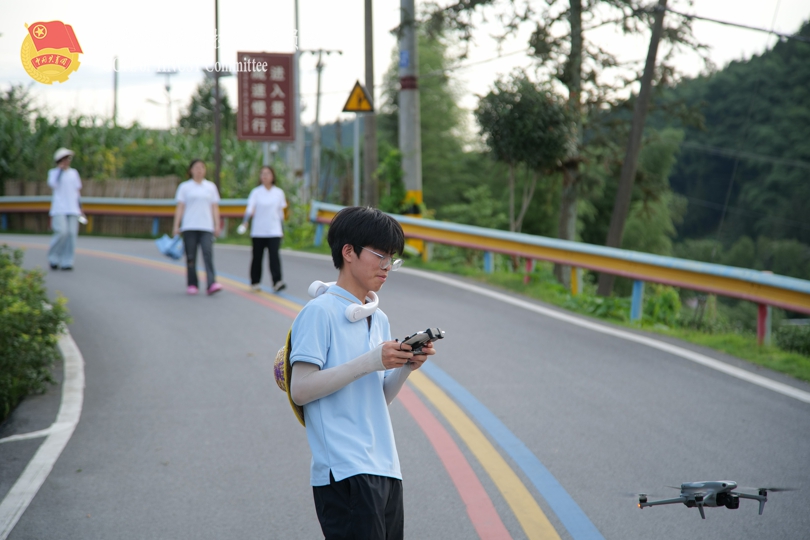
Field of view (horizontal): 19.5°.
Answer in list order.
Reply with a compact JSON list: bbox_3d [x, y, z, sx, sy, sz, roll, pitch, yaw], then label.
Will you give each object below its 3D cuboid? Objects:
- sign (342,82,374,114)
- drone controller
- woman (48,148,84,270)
[{"bbox_3d":[-0.792,-2.938,40.000,0.620,0.540,0.060,1,2,30],"label":"sign"},{"bbox_3d":[0.043,0.212,7.050,0.160,0.065,0.155,-28,-12,22],"label":"drone controller"},{"bbox_3d":[-4.642,-0.834,32.300,0.520,1.660,0.420,-1,2,-24],"label":"woman"}]

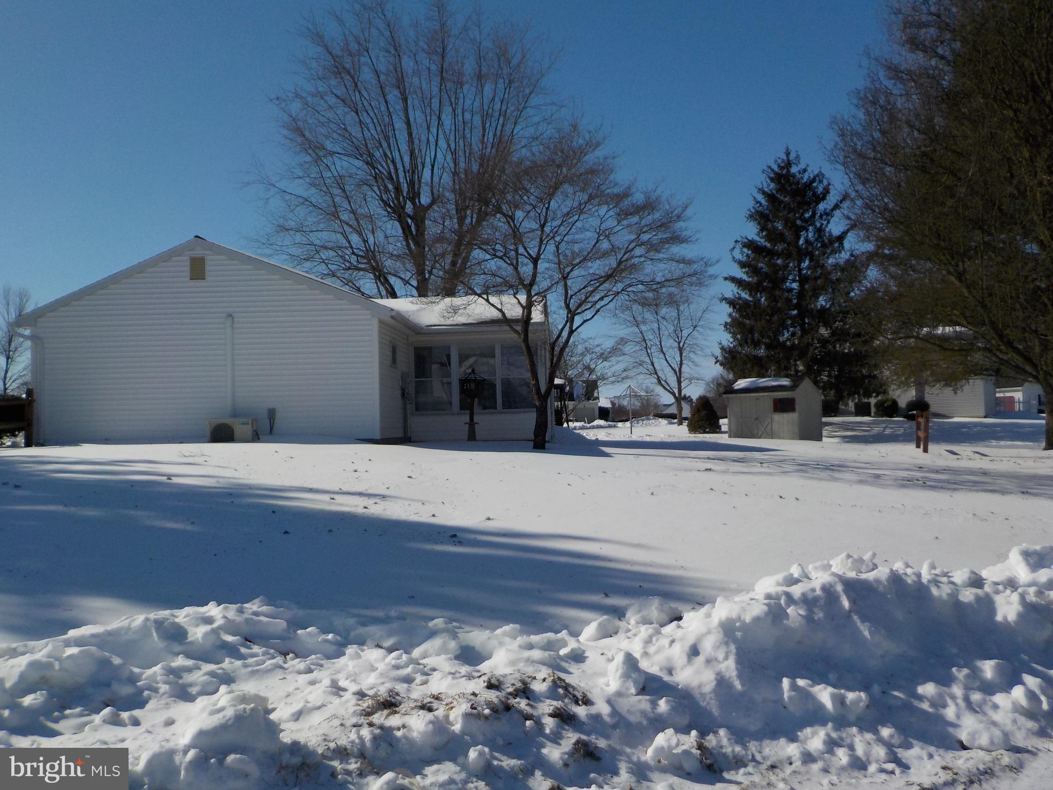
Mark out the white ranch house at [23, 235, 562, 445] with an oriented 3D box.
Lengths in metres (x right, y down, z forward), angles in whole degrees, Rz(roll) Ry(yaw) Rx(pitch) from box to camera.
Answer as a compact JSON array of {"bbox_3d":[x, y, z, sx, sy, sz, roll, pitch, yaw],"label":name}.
[{"bbox_3d":[-4.957,-0.929,24.738,11.265,4.438,12.000,-1,-2,2],"label":"white ranch house"}]

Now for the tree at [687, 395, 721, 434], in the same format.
[{"bbox_3d":[7.620,0.844,39.000,1.459,1.652,1.459,-1,-2,0],"label":"tree"}]

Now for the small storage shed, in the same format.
[{"bbox_3d":[9.934,0.520,37.008,3.300,2.550,2.300,-3,-3,43],"label":"small storage shed"}]

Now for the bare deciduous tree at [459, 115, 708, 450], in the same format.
[{"bbox_3d":[1.025,-2.098,17.500,4.685,6.295,4.685,-1,-2,0],"label":"bare deciduous tree"}]

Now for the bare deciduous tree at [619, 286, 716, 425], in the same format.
[{"bbox_3d":[8.300,-2.288,54.000,5.841,8.227,5.841,-1,-2,0],"label":"bare deciduous tree"}]

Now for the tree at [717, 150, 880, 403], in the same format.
[{"bbox_3d":[14.301,-5.560,48.000,8.568,14.712,8.568,-1,-2,0],"label":"tree"}]

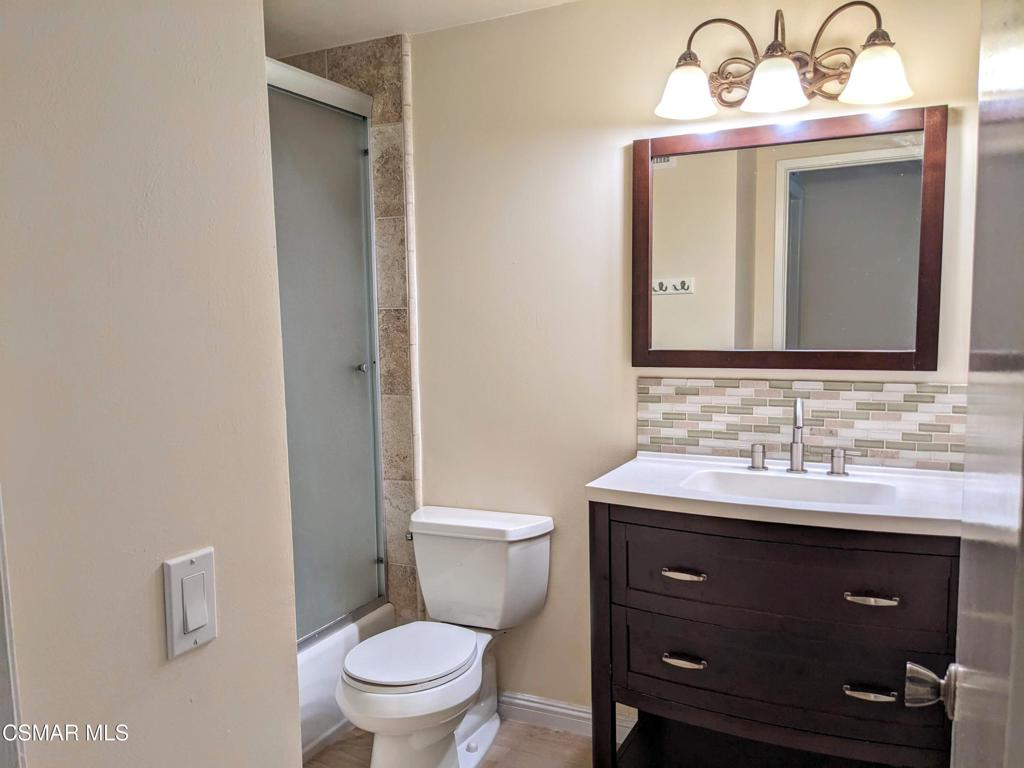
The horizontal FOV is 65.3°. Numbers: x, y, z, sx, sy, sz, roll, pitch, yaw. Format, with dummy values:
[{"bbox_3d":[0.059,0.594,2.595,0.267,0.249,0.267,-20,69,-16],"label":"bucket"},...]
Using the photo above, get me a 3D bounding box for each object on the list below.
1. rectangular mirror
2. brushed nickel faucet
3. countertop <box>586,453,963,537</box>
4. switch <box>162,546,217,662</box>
[{"bbox_3d":[0.711,-0.364,2.153,0.790,0.647,0.026,2,6,27],"label":"rectangular mirror"},{"bbox_3d":[0.736,0.137,2.063,0.050,0.206,0.155,1,6,19],"label":"brushed nickel faucet"},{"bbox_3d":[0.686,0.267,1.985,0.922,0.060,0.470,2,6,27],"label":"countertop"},{"bbox_3d":[-0.379,0.262,0.954,0.012,0.115,0.070,2,6,27],"label":"switch"}]

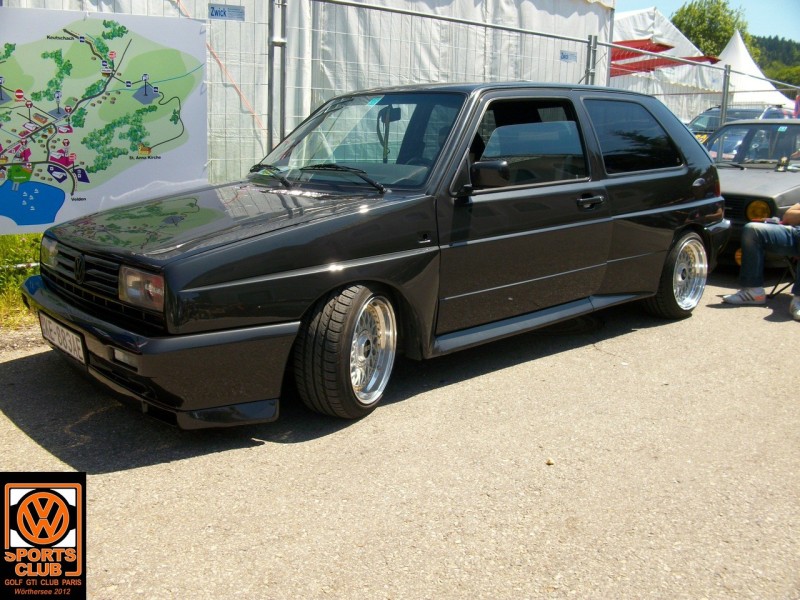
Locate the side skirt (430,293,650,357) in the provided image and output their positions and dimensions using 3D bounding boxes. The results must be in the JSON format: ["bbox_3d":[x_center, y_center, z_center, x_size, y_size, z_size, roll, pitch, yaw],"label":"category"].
[{"bbox_3d":[0.784,0.062,3.986,1.750,0.115,0.130,-11,17,-40],"label":"side skirt"}]

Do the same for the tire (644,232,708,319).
[{"bbox_3d":[1.674,-0.166,4.776,0.550,0.550,0.205,-11,17,-40],"label":"tire"}]

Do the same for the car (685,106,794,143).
[{"bbox_3d":[6.750,-2.870,14.700,4.400,1.520,1.780,-5,11,-32],"label":"car"}]

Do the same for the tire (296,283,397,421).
[{"bbox_3d":[-0.194,0.192,3.203,0.205,0.550,0.550,5,14,23],"label":"tire"}]

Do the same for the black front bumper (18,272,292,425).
[{"bbox_3d":[-1.129,0.136,3.349,0.620,0.430,1.660,-11,17,-40],"label":"black front bumper"}]

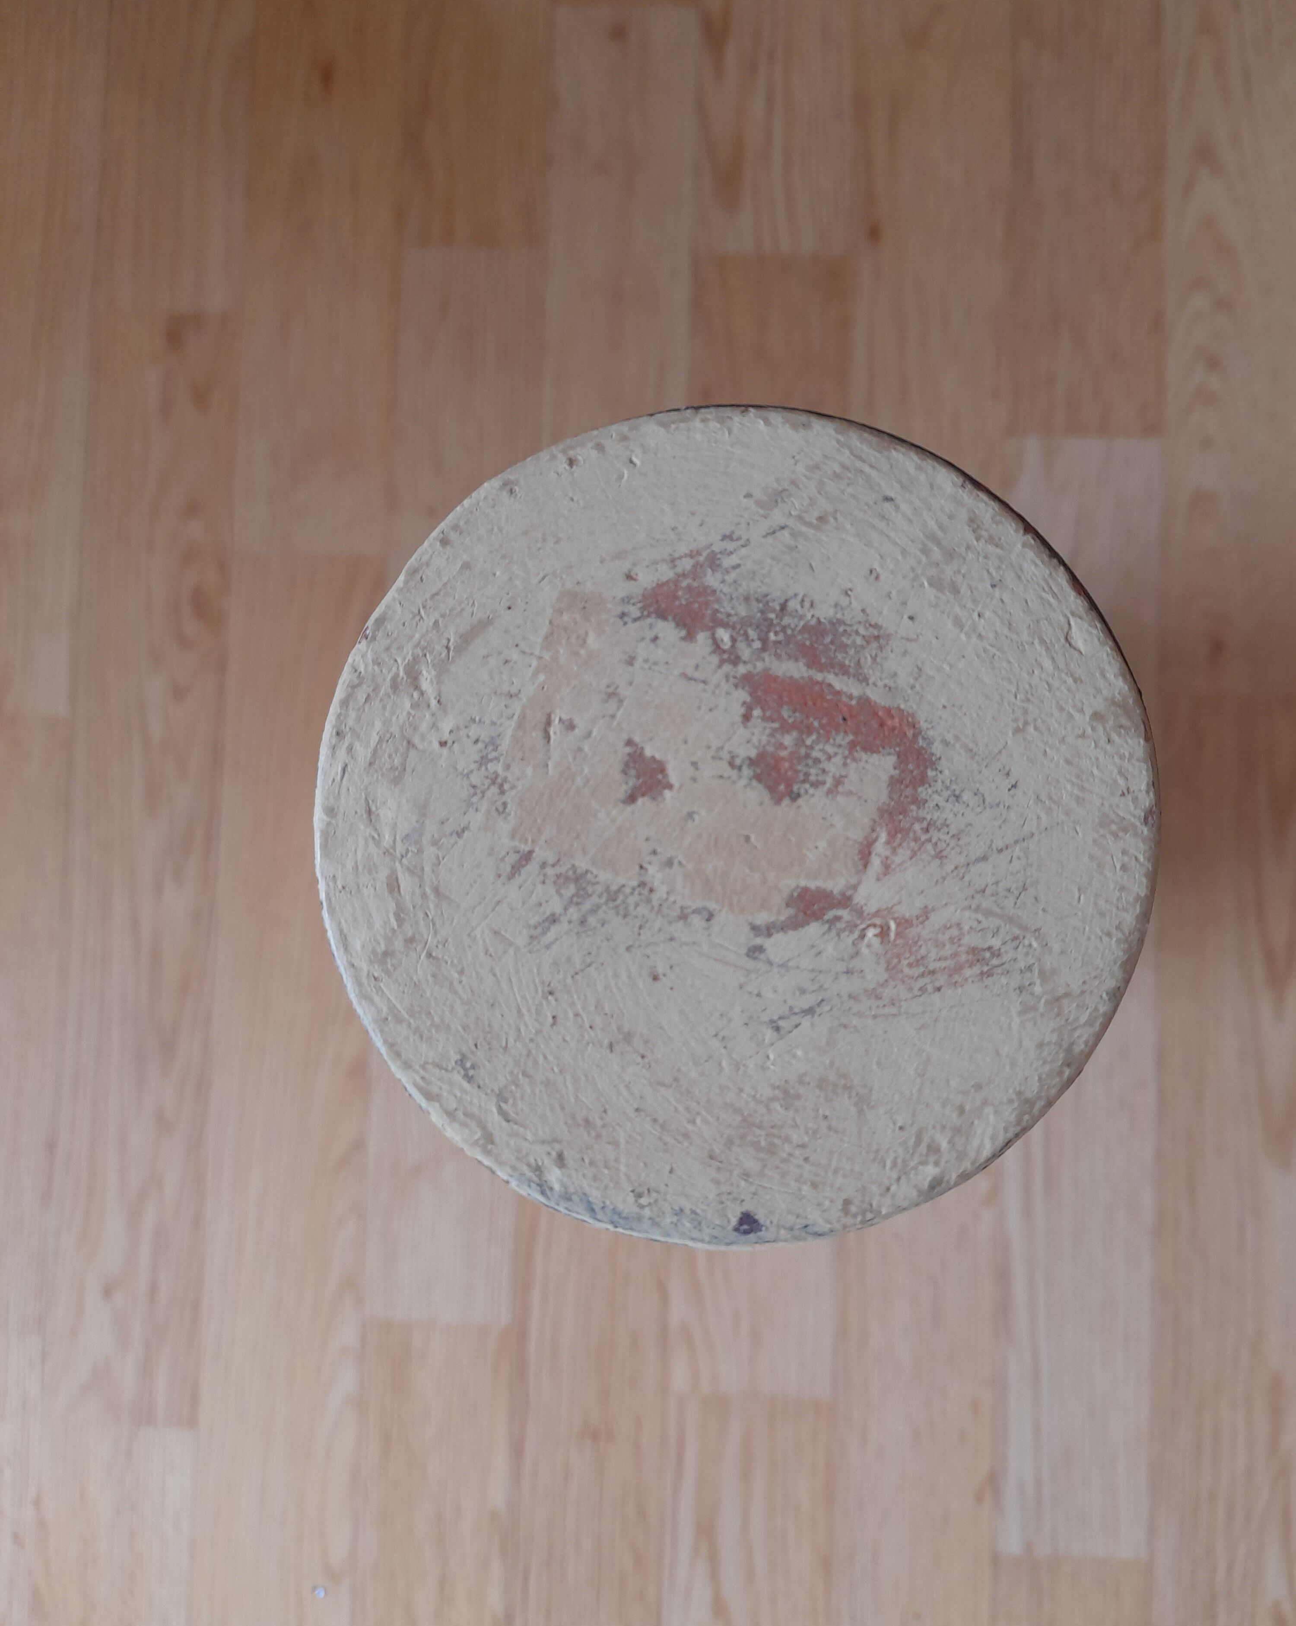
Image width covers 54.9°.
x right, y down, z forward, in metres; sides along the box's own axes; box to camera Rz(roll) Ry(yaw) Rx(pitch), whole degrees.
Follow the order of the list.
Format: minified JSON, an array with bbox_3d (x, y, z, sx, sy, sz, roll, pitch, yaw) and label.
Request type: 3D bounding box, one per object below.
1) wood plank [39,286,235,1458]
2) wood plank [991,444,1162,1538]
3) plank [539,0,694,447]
[{"bbox_3d":[-0.218,0.021,0.541,0.065,0.010,0.478,2,88,2],"label":"wood plank"},{"bbox_3d":[0.180,0.073,0.528,0.064,0.010,0.468,2,88,2],"label":"wood plank"},{"bbox_3d":[-0.016,-0.121,0.540,0.063,0.010,0.462,2,88,2],"label":"plank"}]

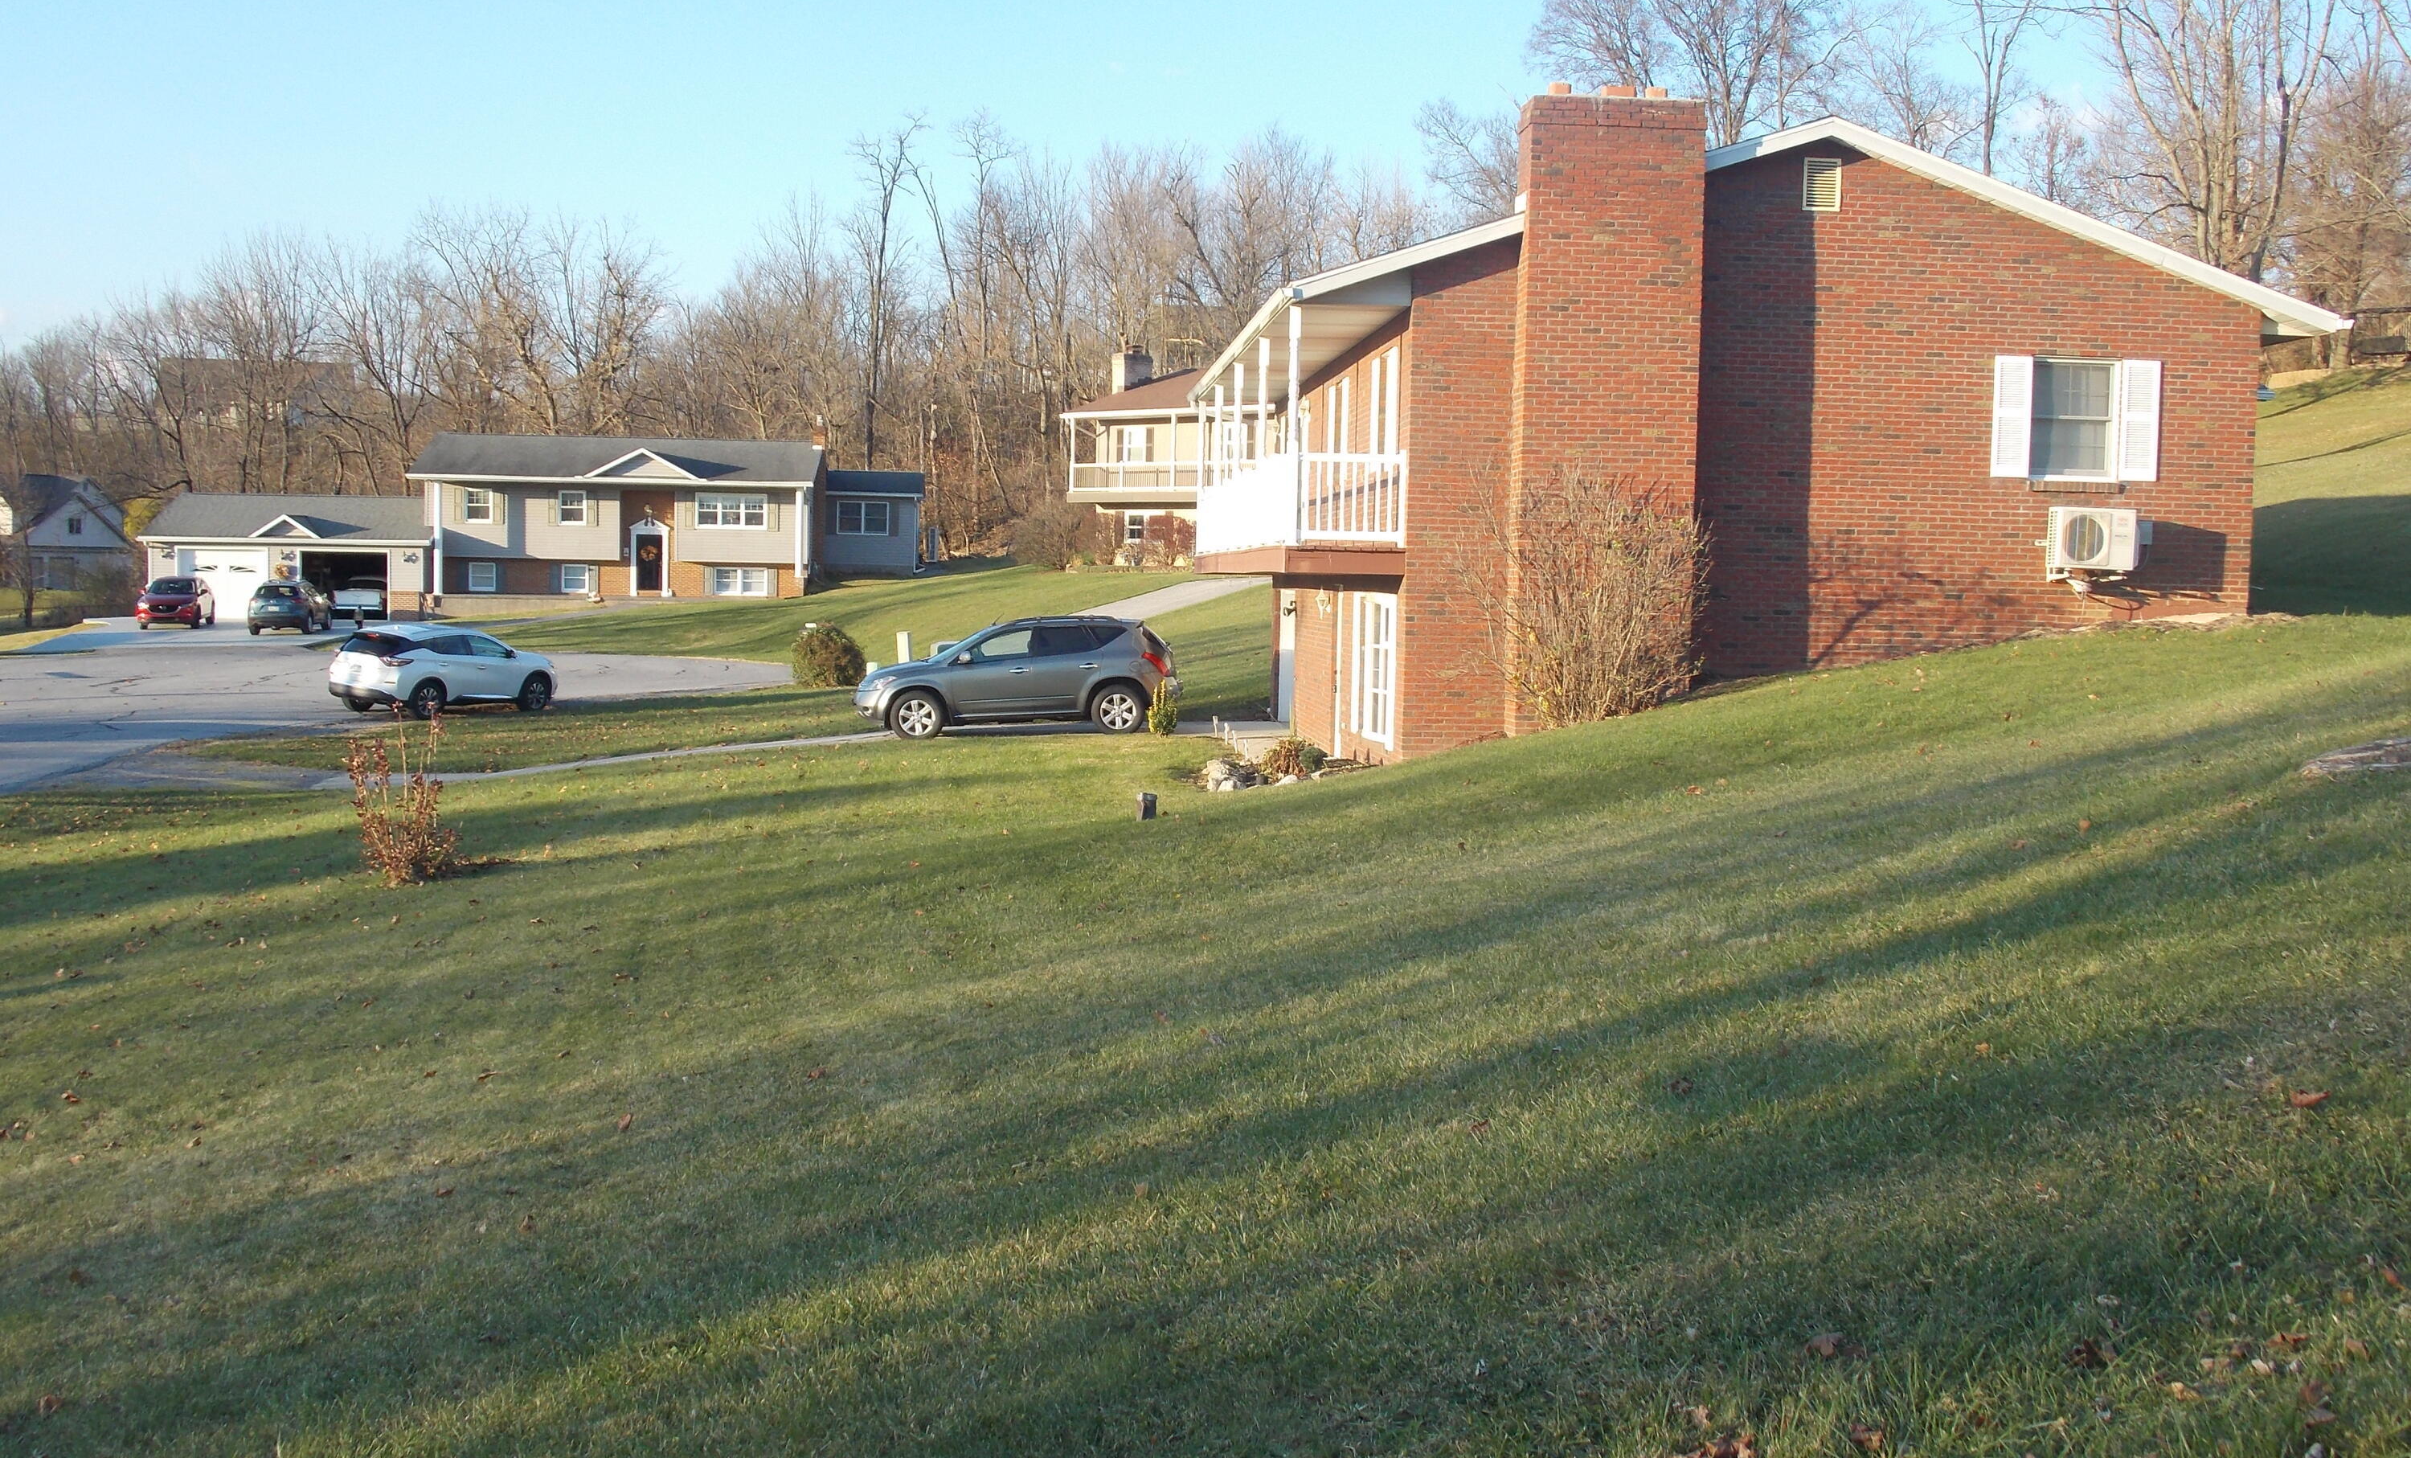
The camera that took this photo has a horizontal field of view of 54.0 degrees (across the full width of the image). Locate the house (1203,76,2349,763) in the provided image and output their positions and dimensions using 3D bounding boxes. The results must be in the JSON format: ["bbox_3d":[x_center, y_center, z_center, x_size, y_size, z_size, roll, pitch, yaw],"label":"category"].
[{"bbox_3d":[5.531,-3.049,29.243,10.668,6.912,13.050,1,4,-4],"label":"house"}]

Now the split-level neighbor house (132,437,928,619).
[{"bbox_3d":[-24.442,-7.658,89.906,27.539,7.029,10.400,1,4,-4],"label":"split-level neighbor house"}]

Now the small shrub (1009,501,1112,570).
[{"bbox_3d":[-4.747,-6.349,77.500,3.300,2.200,2.800,1,4,-4],"label":"small shrub"}]

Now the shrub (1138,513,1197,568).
[{"bbox_3d":[-1.264,-6.134,77.500,1.850,1.800,1.750,1,4,-4],"label":"shrub"}]

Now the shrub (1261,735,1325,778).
[{"bbox_3d":[0.937,0.295,25.600,0.700,0.500,0.680,1,4,-4],"label":"shrub"}]

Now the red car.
[{"bbox_3d":[-34.341,-4.223,79.000,1.860,1.670,4.550,0,4,-14],"label":"red car"}]

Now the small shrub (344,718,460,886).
[{"bbox_3d":[-6.859,0.627,20.219,1.000,1.450,1.000,1,4,-4],"label":"small shrub"}]

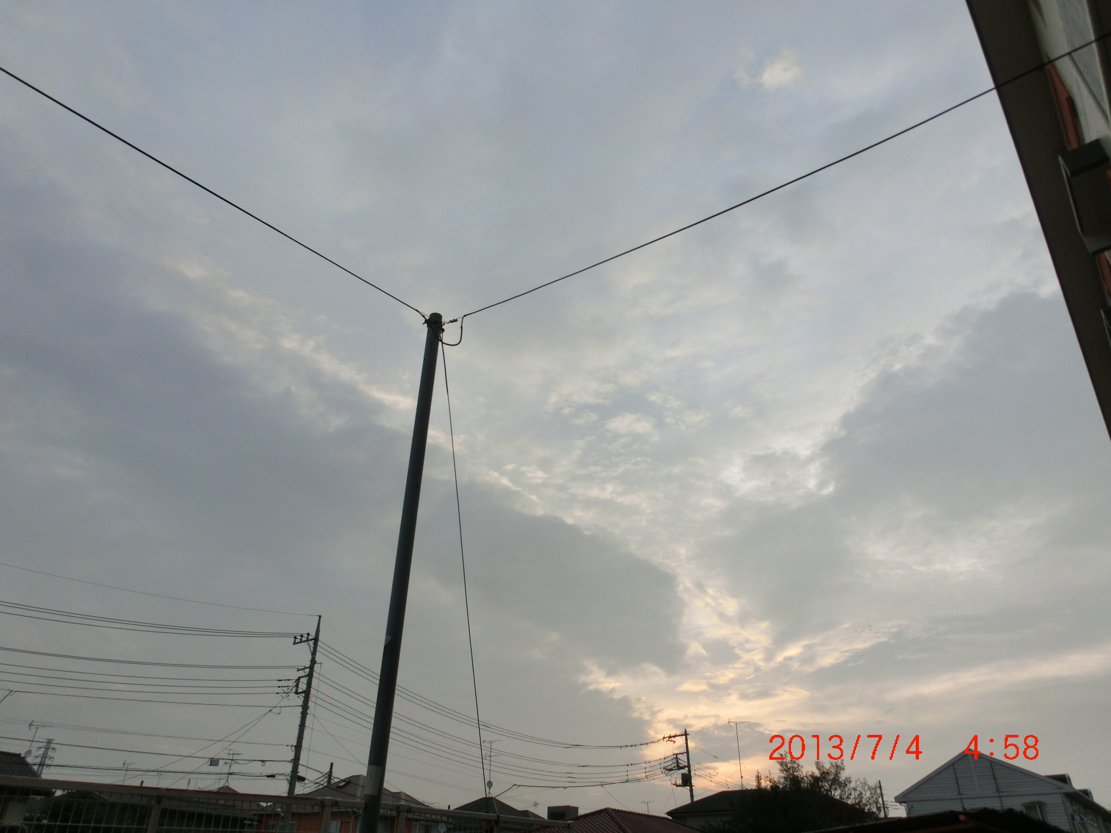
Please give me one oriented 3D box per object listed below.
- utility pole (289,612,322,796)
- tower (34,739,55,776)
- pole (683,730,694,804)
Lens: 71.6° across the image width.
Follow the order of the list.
[{"bbox_3d":[-11.047,15.146,32.355,0.360,13.820,0.360,10,-35,-15],"label":"utility pole"},{"bbox_3d":[-173.722,127.011,255.390,6.300,37.100,5.500,17,-34,-27],"label":"tower"},{"bbox_3d":[9.825,29.346,54.006,0.360,14.020,0.360,-5,-34,7],"label":"pole"}]

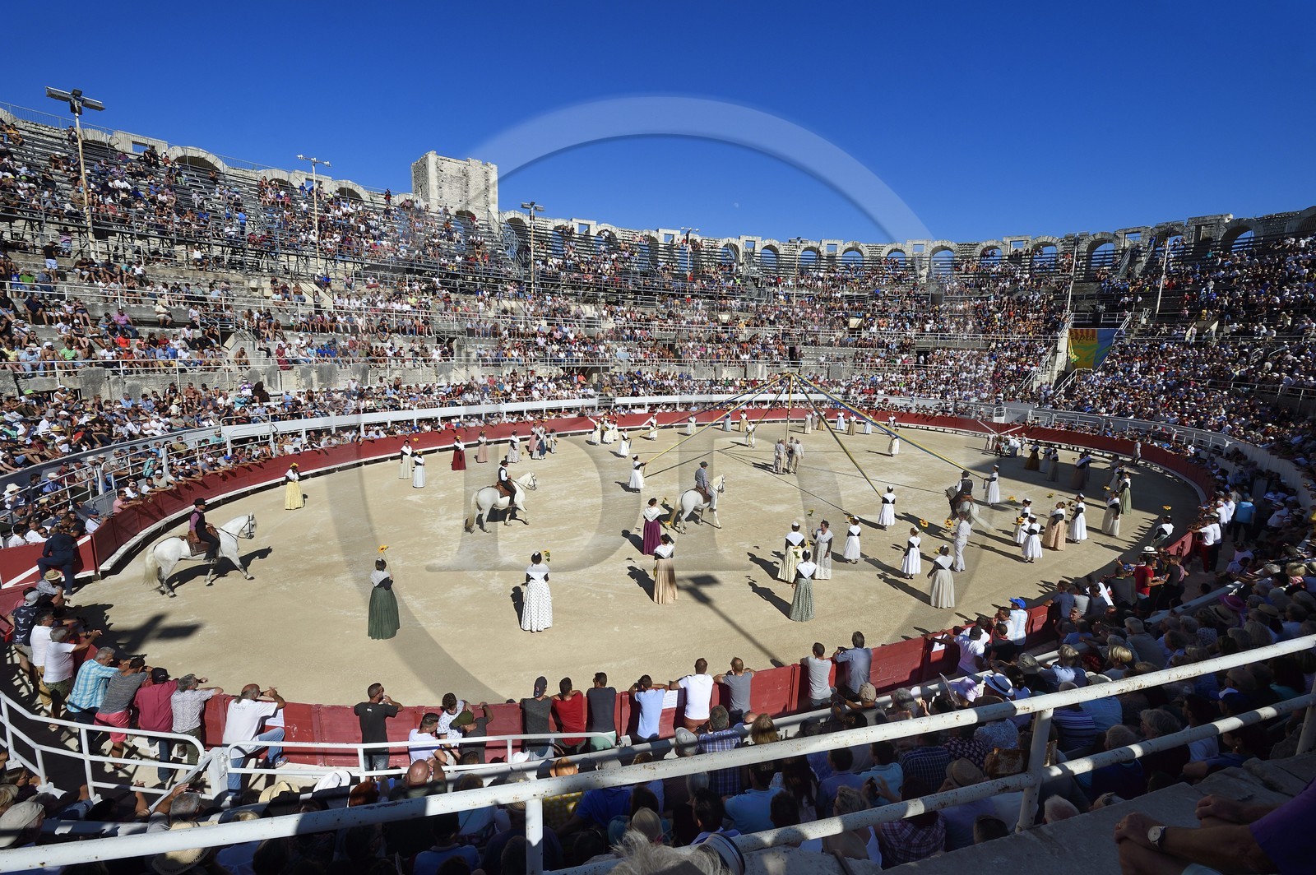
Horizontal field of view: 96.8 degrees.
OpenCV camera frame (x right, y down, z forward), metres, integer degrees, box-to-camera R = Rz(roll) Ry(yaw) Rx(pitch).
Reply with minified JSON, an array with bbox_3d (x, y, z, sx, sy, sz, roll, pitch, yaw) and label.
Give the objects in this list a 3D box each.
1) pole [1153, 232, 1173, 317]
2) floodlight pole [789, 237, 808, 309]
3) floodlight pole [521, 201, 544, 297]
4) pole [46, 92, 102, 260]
[{"bbox_3d":[50.610,-16.570,58.500,0.700,8.800,2.300,-6,11,-37],"label":"pole"},{"bbox_3d":[16.692,-19.767,70.298,2.250,8.300,0.800,1,9,-5],"label":"floodlight pole"},{"bbox_3d":[-12.020,-18.060,56.100,2.400,8.700,0.700,-6,12,-40],"label":"floodlight pole"},{"bbox_3d":[-30.460,-13.880,31.000,0.700,8.700,2.400,4,9,18],"label":"pole"}]

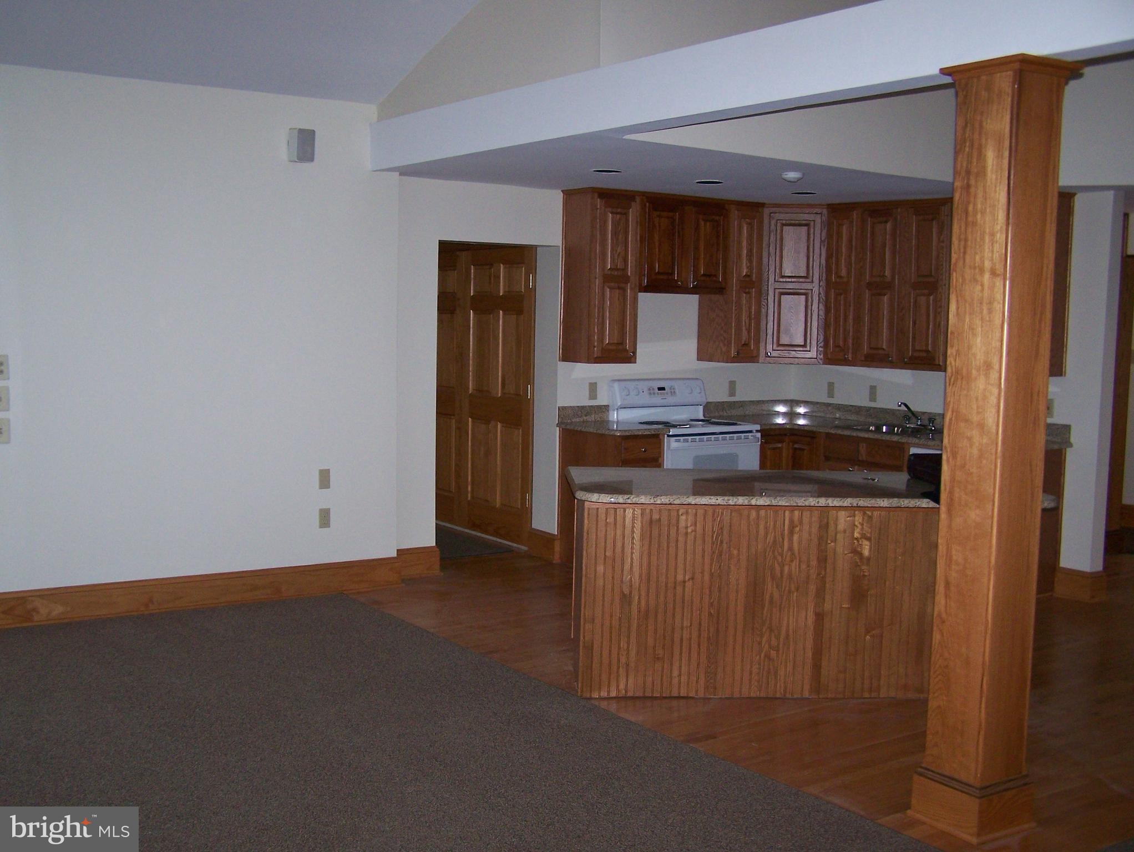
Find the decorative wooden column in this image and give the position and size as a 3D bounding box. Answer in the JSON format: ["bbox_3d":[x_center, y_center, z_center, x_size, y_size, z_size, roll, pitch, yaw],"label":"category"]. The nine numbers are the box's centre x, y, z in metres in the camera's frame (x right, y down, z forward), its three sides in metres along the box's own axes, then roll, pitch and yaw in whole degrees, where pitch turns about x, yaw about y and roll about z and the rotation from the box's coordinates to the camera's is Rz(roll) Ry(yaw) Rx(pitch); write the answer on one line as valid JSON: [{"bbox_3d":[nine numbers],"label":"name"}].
[{"bbox_3d":[1.343,0.087,3.975,0.291,2.414,0.288,-2,6,-35],"label":"decorative wooden column"}]

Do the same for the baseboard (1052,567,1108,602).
[{"bbox_3d":[3.088,0.938,7.478,0.202,0.179,0.227,-2,6,-35],"label":"baseboard"}]

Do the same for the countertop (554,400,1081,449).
[{"bbox_3d":[1.479,0.007,7.759,2.141,0.137,2.343,-2,6,-35],"label":"countertop"}]

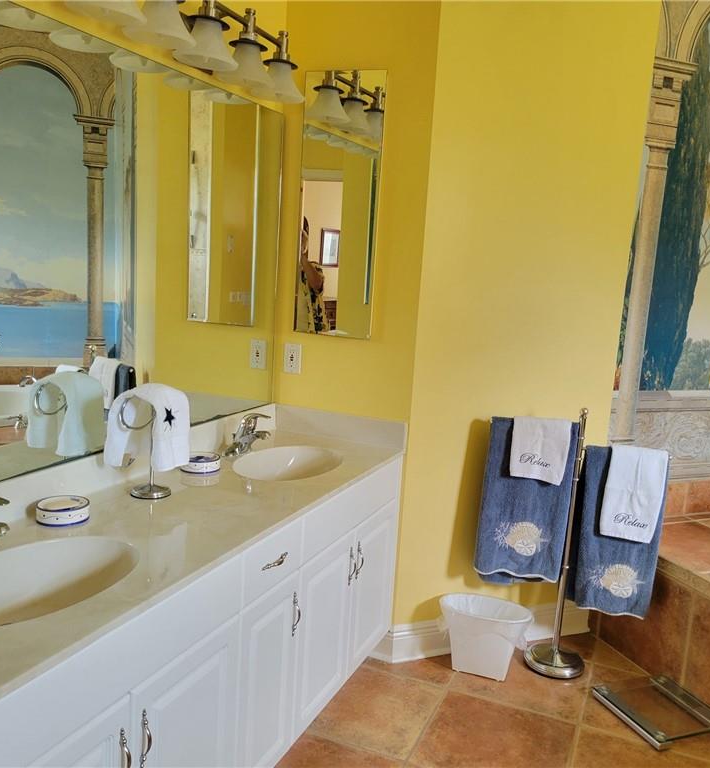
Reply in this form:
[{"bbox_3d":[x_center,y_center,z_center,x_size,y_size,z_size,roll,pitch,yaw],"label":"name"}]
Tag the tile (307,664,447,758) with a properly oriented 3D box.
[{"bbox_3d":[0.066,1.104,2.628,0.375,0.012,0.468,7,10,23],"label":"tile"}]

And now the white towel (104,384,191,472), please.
[{"bbox_3d":[-0.555,0.107,2.084,0.190,0.228,0.160,7,10,23],"label":"white towel"}]

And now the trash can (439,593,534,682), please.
[{"bbox_3d":[0.481,0.955,2.885,0.345,0.250,0.200,7,10,20],"label":"trash can"}]

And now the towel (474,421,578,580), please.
[{"bbox_3d":[0.637,0.448,2.885,0.330,0.642,0.085,4,9,5],"label":"towel"}]

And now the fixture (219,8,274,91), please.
[{"bbox_3d":[-0.328,-1.038,2.362,0.180,0.212,0.180,3,9,-1],"label":"fixture"}]

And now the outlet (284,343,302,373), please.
[{"bbox_3d":[-0.240,-0.093,2.936,0.069,0.114,0.008,7,10,23],"label":"outlet"}]

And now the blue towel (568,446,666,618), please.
[{"bbox_3d":[0.972,0.557,2.868,0.315,0.645,0.085,4,9,5],"label":"blue towel"}]

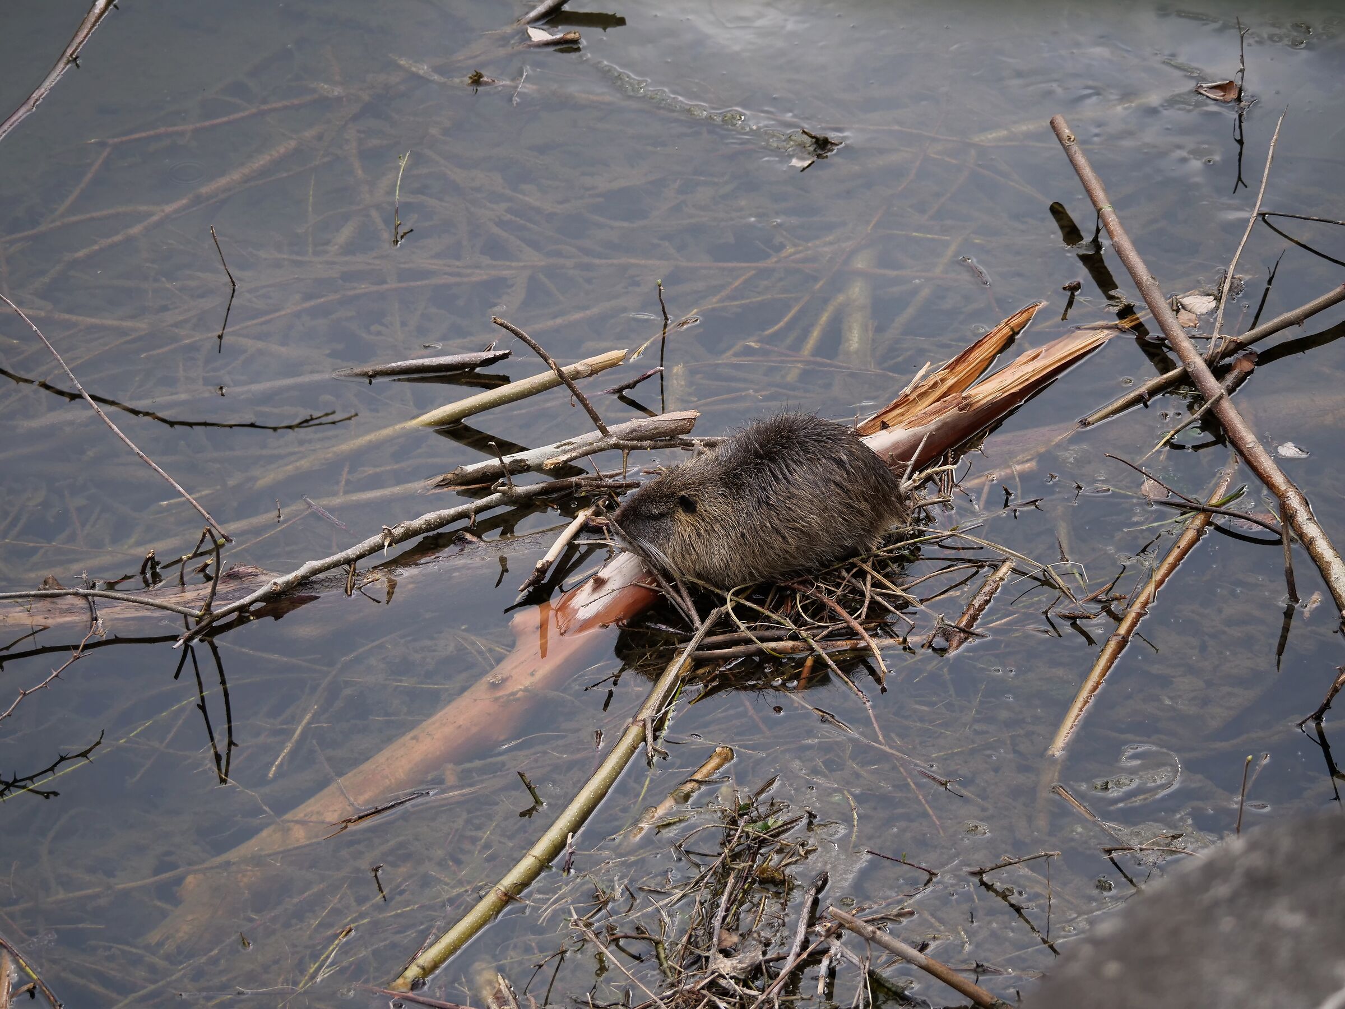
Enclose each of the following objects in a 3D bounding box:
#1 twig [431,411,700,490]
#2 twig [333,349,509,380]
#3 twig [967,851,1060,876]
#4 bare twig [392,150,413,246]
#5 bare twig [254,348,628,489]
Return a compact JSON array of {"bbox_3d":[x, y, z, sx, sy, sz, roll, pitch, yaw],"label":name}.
[{"bbox_3d":[-0.152,-0.067,10.623,0.390,0.042,0.040,-13,32,10],"label":"twig"},{"bbox_3d":[-0.351,-0.195,10.899,0.250,0.030,0.030,-6,33,3],"label":"twig"},{"bbox_3d":[0.432,0.453,9.812,0.155,0.016,0.018,-14,19,42],"label":"twig"},{"bbox_3d":[-0.389,-0.444,11.247,0.018,0.020,0.165,8,57,-2],"label":"bare twig"},{"bbox_3d":[-0.322,-0.103,10.768,0.575,0.045,0.045,-24,32,10],"label":"bare twig"}]

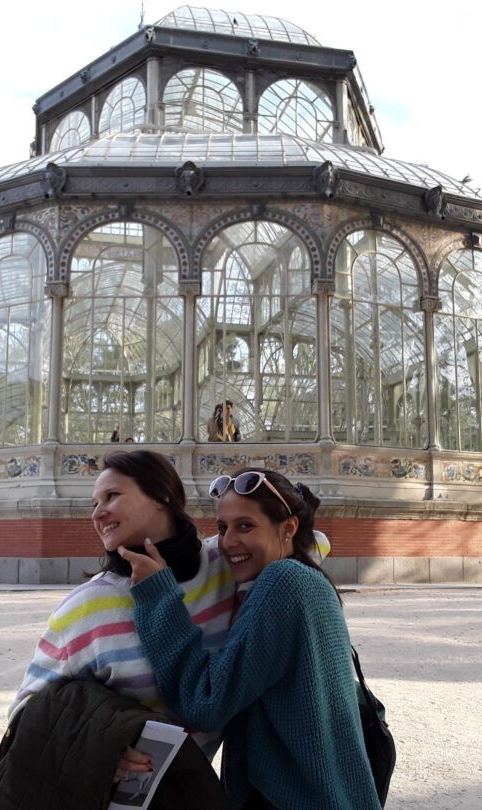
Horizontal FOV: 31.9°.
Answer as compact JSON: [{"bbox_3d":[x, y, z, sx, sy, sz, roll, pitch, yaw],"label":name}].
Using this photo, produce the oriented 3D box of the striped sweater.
[{"bbox_3d":[-0.221,0.549,1.869,0.620,0.560,0.360,-3,-9,20],"label":"striped sweater"}]

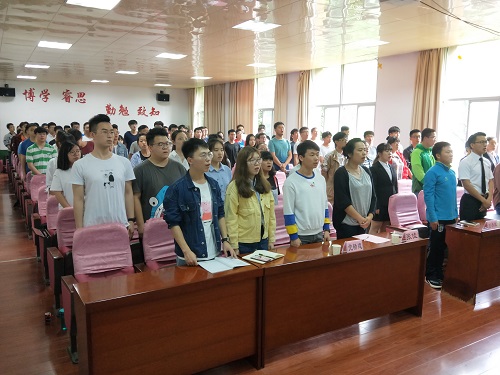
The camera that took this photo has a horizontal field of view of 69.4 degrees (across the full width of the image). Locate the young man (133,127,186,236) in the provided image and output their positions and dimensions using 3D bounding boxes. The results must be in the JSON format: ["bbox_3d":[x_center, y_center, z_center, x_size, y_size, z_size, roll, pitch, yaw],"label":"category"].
[{"bbox_3d":[-0.829,0.319,3.420,0.560,1.750,0.340,-6,11,-33],"label":"young man"}]

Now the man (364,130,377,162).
[{"bbox_3d":[2.237,-0.213,6.850,0.450,1.690,0.290,-6,11,-33],"label":"man"}]

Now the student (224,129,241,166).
[{"bbox_3d":[-0.379,-0.377,7.644,0.480,1.680,0.300,-5,11,-30],"label":"student"}]

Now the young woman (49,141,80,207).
[{"bbox_3d":[-1.812,0.323,3.750,0.440,1.600,0.300,-6,11,-33],"label":"young woman"}]

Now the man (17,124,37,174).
[{"bbox_3d":[-3.670,-0.132,6.150,0.500,1.770,0.300,-6,12,-30],"label":"man"}]

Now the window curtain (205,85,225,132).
[{"bbox_3d":[-1.660,-3.013,15.705,0.200,2.800,1.730,-7,12,-35],"label":"window curtain"}]

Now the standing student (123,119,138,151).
[{"bbox_3d":[-2.869,-0.766,8.951,0.480,1.760,0.300,-5,11,-30],"label":"standing student"}]

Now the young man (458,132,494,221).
[{"bbox_3d":[2.499,0.230,4.100,0.480,1.690,0.340,-6,11,-33],"label":"young man"}]

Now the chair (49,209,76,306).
[{"bbox_3d":[-1.635,0.692,3.596,0.600,0.930,0.600,-6,11,-32],"label":"chair"}]

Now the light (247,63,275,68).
[{"bbox_3d":[0.297,-3.446,10.200,0.600,0.050,0.600,-7,12,-34],"label":"light"}]

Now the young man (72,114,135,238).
[{"bbox_3d":[-1.299,0.331,3.280,0.540,1.880,0.330,-6,12,-29],"label":"young man"}]

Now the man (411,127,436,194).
[{"bbox_3d":[2.256,0.126,4.750,0.500,1.760,0.330,-7,12,-33],"label":"man"}]

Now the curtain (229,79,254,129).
[{"bbox_3d":[-0.338,-2.215,12.761,0.180,3.000,1.350,-8,12,-40],"label":"curtain"}]

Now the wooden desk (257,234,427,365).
[{"bbox_3d":[0.793,0.897,3.203,1.700,0.795,0.370,-5,11,-25],"label":"wooden desk"}]

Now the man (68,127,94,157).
[{"bbox_3d":[-2.429,0.037,5.300,0.500,1.740,0.300,-6,12,-29],"label":"man"}]

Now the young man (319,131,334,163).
[{"bbox_3d":[1.430,-0.214,6.900,0.460,1.680,0.290,-6,11,-33],"label":"young man"}]

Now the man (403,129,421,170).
[{"bbox_3d":[2.560,-0.066,5.800,0.470,1.710,0.290,-6,11,-33],"label":"man"}]

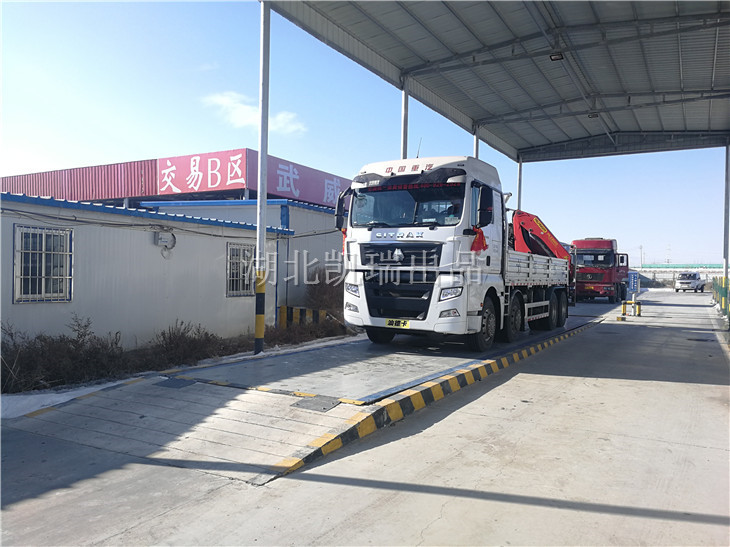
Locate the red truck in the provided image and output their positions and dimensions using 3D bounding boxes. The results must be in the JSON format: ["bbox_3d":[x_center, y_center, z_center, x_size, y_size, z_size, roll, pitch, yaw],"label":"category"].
[{"bbox_3d":[13.188,-0.100,31.986,2.550,3.400,6.800,1,0,30],"label":"red truck"}]

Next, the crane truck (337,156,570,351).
[{"bbox_3d":[3.067,-0.320,14.389,2.650,3.700,9.800,1,0,31],"label":"crane truck"}]

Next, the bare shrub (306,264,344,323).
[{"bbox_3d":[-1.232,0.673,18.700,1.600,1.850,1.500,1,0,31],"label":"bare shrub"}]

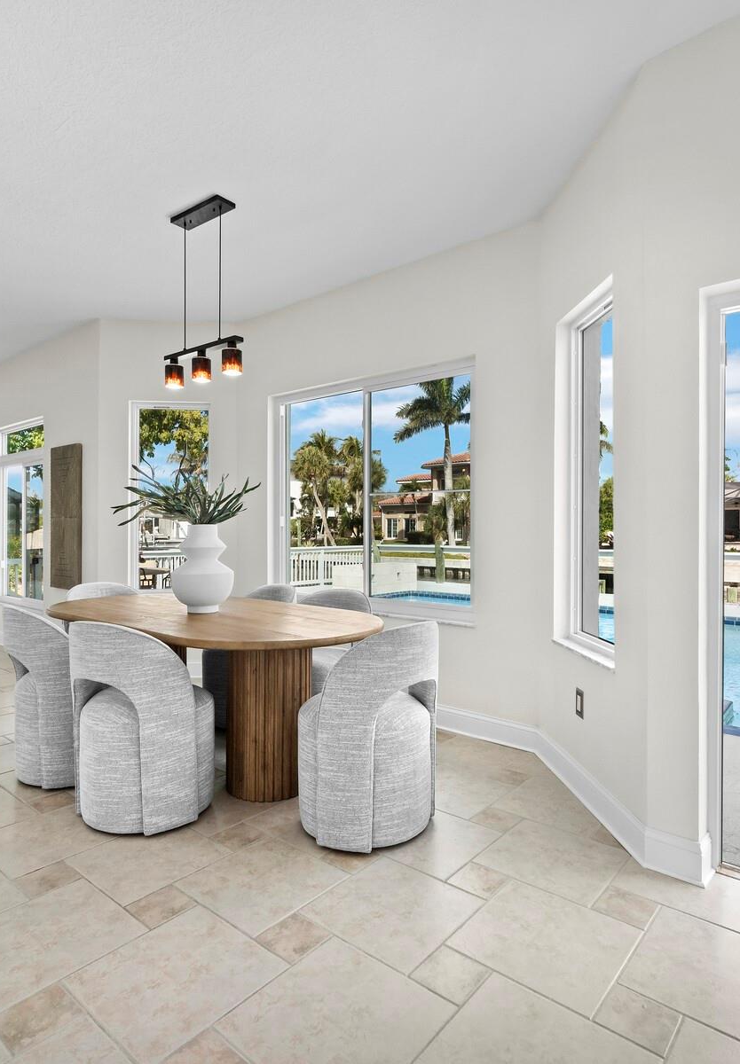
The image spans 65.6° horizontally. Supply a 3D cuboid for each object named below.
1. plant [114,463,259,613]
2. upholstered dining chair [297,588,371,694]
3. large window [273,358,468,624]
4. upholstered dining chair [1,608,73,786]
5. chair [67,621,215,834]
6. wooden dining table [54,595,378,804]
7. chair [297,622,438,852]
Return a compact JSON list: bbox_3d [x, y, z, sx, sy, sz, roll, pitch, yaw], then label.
[{"bbox_3d":[-1.040,0.031,3.200,0.770,0.830,0.700,0,0,0],"label":"plant"},{"bbox_3d":[-0.305,0.765,3.285,0.580,0.845,0.600,0,0,32],"label":"upholstered dining chair"},{"bbox_3d":[-0.045,-0.252,3.913,1.750,1.520,0.110,0,0,38],"label":"large window"},{"bbox_3d":[-1.520,0.768,2.940,0.600,0.845,0.580,0,1,-45],"label":"upholstered dining chair"},{"bbox_3d":[-0.980,0.780,2.550,0.610,0.840,0.610,0,0,23],"label":"chair"},{"bbox_3d":[-0.856,0.802,2.995,2.080,0.776,0.980,0,0,37],"label":"wooden dining table"},{"bbox_3d":[-0.010,0.784,2.440,0.610,0.840,0.610,0,0,-42],"label":"chair"}]

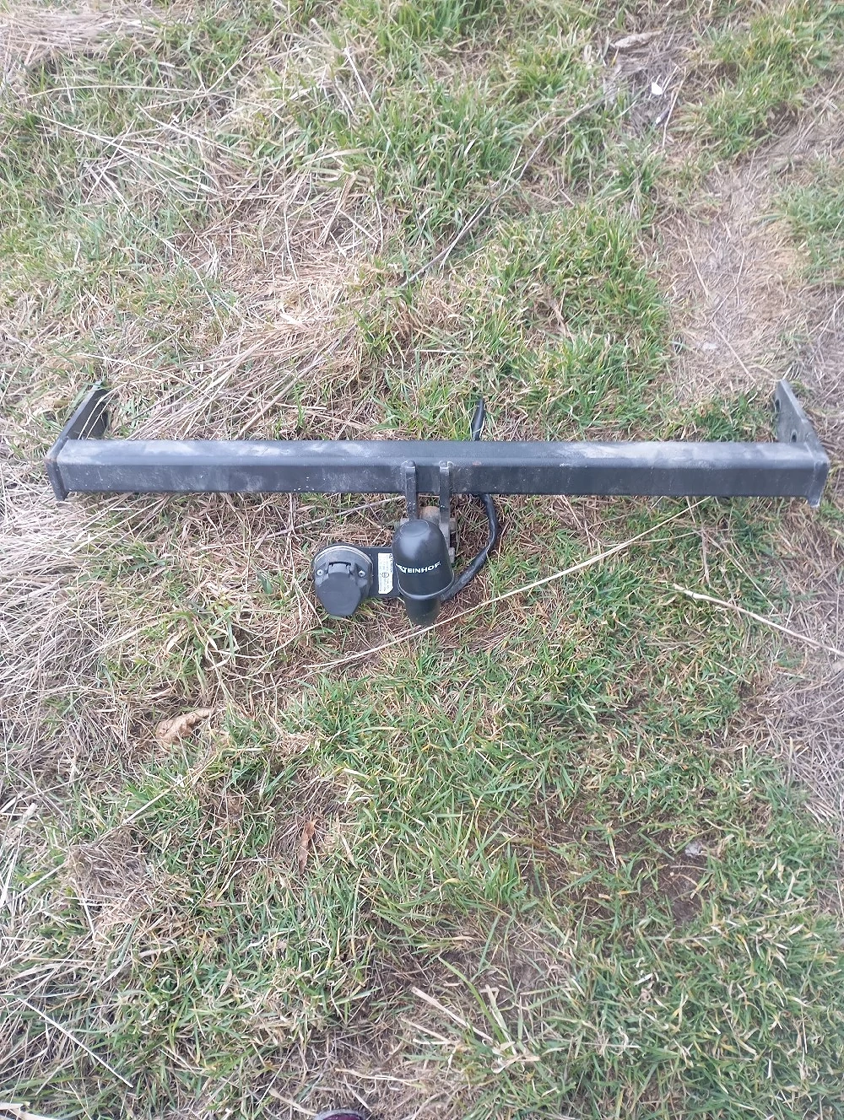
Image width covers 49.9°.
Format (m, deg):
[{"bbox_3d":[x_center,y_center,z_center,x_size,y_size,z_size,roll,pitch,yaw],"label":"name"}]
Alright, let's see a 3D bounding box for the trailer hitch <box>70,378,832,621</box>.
[{"bbox_3d":[0.012,-0.069,1.233,1.018,0.186,0.412,0,39,3],"label":"trailer hitch"}]

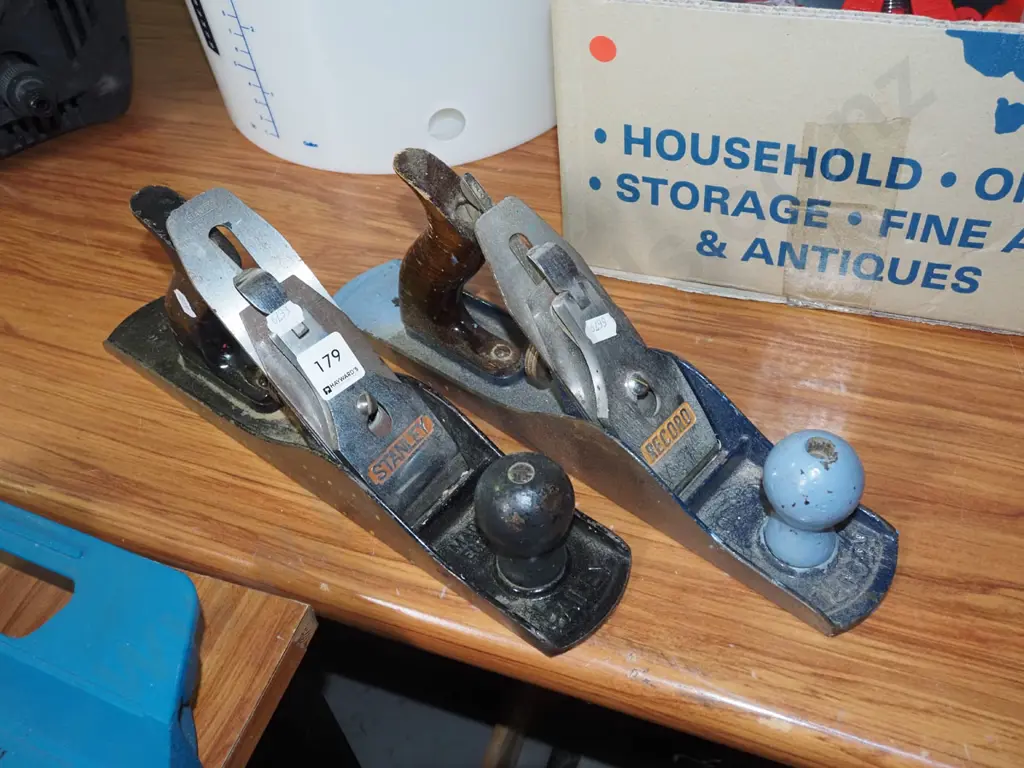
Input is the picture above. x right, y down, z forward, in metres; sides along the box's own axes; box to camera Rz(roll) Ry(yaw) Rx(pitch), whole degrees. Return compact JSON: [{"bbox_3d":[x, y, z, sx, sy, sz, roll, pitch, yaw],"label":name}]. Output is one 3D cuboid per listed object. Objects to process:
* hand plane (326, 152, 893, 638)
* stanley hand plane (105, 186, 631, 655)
[{"bbox_3d":[0.033,-0.026,0.473,0.355,0.136,0.065,31,56,27],"label":"hand plane"},{"bbox_3d":[-0.096,-0.013,0.465,0.355,0.138,0.065,29,55,25],"label":"stanley hand plane"}]

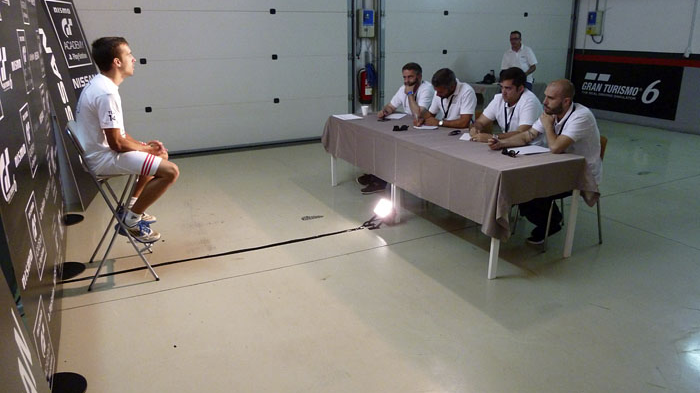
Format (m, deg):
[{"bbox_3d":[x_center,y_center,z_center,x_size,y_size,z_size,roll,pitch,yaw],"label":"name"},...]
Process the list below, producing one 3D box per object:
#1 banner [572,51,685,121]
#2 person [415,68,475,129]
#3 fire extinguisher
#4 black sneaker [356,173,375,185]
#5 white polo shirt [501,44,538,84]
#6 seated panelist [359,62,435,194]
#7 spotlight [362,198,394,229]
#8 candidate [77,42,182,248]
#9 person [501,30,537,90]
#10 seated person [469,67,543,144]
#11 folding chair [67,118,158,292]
[{"bbox_3d":[4.785,-2.033,8.993,0.030,1.044,2.206,-9,20,-24],"label":"banner"},{"bbox_3d":[0.920,-0.598,4.951,0.840,1.220,0.580,-11,21,-30],"label":"person"},{"bbox_3d":[0.232,-1.668,7.622,0.200,0.520,0.180,-9,20,-24],"label":"fire extinguisher"},{"bbox_3d":[0.229,-0.200,5.563,0.290,0.120,0.110,-10,21,-27],"label":"black sneaker"},{"bbox_3d":[2.568,-2.039,7.750,0.540,0.640,0.300,10,21,28],"label":"white polo shirt"},{"bbox_3d":[0.550,-0.749,5.374,0.950,1.290,0.550,-13,22,-33],"label":"seated panelist"},{"bbox_3d":[0.240,0.134,4.293,0.200,0.235,0.210,-11,21,-29],"label":"spotlight"},{"bbox_3d":[-1.481,-0.343,3.404,0.660,1.390,0.480,-8,20,-23],"label":"candidate"},{"bbox_3d":[2.569,-1.744,7.848,0.550,1.610,0.360,10,21,28],"label":"person"},{"bbox_3d":[1.338,-0.450,4.438,0.850,1.310,0.580,-9,20,-25],"label":"seated person"},{"bbox_3d":[-1.584,0.026,3.365,0.450,1.030,0.500,-9,20,-24],"label":"folding chair"}]

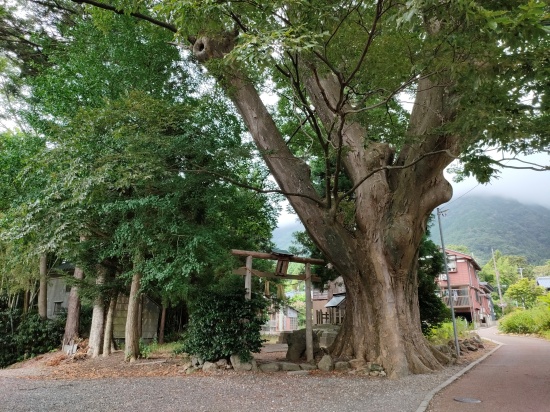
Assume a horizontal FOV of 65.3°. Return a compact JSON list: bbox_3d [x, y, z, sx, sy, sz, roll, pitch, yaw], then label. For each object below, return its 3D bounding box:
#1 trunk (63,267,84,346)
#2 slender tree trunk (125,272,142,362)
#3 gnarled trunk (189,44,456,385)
[{"bbox_3d":[-7.638,3.820,16.362,0.500,3.009,0.500,0,-14,0],"label":"trunk"},{"bbox_3d":[-4.346,3.402,13.271,0.410,2.667,0.410,0,-14,0],"label":"slender tree trunk"},{"bbox_3d":[1.587,-0.530,14.458,8.800,11.300,4.800,0,-14,0],"label":"gnarled trunk"}]

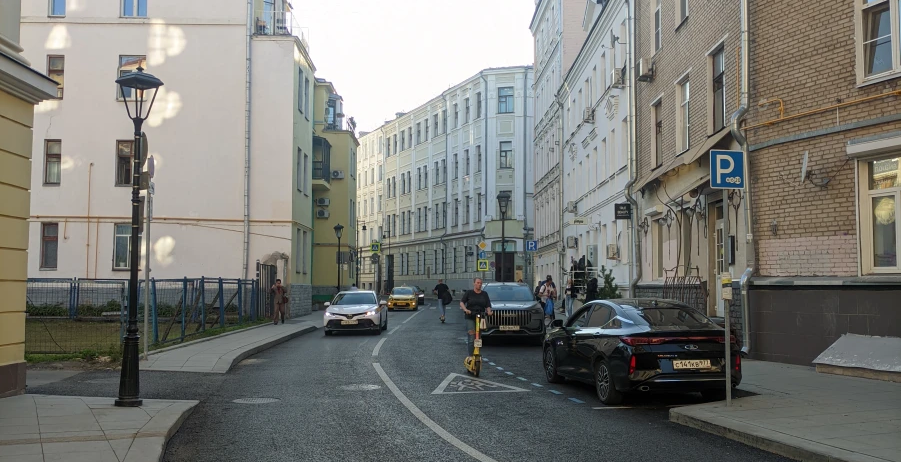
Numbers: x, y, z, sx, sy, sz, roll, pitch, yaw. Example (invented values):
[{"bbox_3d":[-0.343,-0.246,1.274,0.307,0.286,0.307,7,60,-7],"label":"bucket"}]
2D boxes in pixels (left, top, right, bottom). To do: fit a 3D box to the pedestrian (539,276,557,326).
[{"bbox_3d":[3.318,2.436,29.609,0.560,1.780,0.400,0,-3,9],"label":"pedestrian"}]

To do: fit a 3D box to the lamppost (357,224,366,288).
[{"bbox_3d":[-5.823,2.121,56.972,0.680,5.770,0.300,0,-3,0],"label":"lamppost"}]

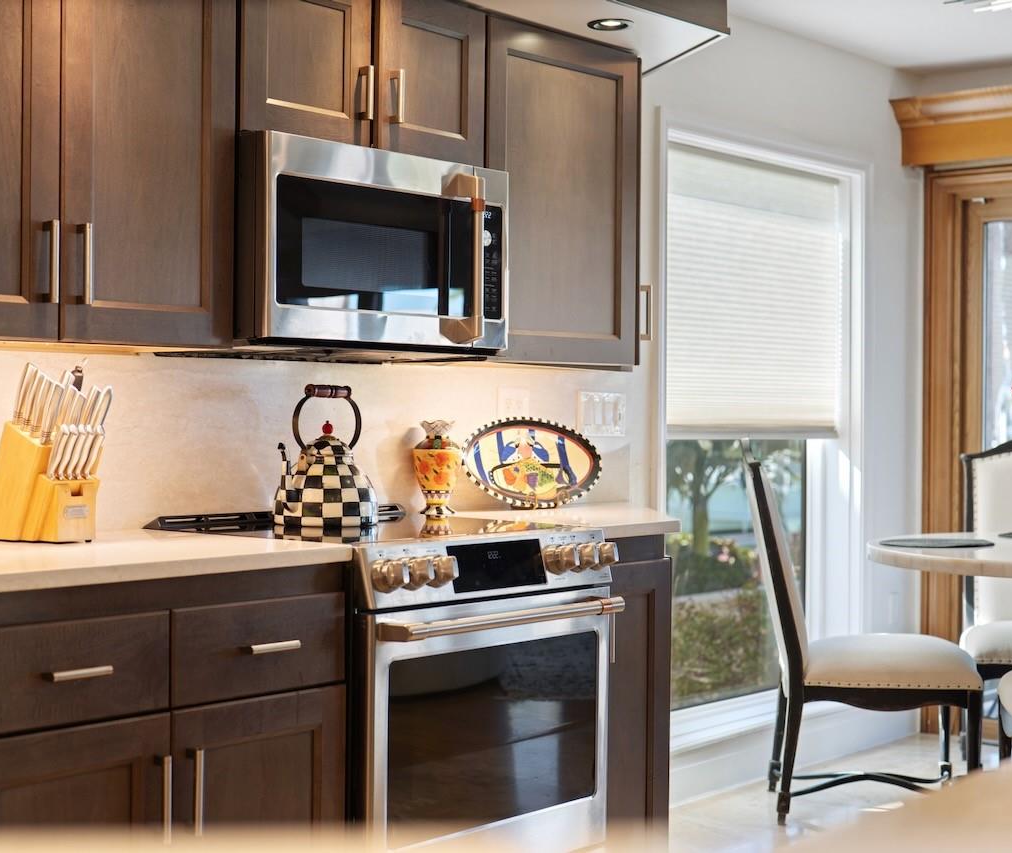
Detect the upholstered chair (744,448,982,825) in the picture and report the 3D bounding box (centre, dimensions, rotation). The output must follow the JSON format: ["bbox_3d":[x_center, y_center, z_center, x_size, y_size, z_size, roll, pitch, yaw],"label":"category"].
[{"bbox_3d":[1.053,0.606,5.337,0.670,1.085,0.580,1,0,4],"label":"upholstered chair"}]

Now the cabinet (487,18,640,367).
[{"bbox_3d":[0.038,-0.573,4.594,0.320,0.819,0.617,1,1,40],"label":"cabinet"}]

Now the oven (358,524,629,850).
[{"bbox_3d":[-0.255,0.682,3.940,0.725,0.923,0.758,1,1,40],"label":"oven"}]

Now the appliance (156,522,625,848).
[{"bbox_3d":[-0.255,0.675,3.885,0.740,0.945,0.760,1,1,39],"label":"appliance"}]

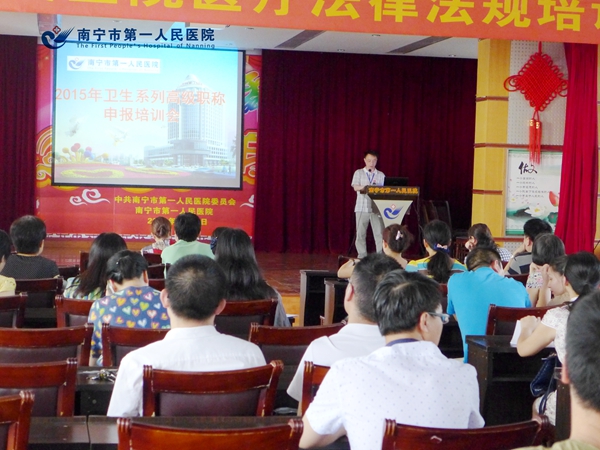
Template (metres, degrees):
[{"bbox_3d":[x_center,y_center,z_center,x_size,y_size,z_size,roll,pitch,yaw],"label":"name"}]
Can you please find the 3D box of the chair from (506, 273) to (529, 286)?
[{"bbox_3d":[1.385,0.797,8.498,0.460,0.950,0.550,1,2,-15],"label":"chair"}]

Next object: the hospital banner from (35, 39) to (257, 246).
[{"bbox_3d":[-2.380,-1.284,19.000,3.440,3.000,0.060,1,2,-11],"label":"hospital banner"}]

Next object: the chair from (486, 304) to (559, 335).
[{"bbox_3d":[1.068,0.863,6.321,0.460,0.950,0.550,1,2,-17],"label":"chair"}]

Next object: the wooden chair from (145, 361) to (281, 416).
[{"bbox_3d":[-0.367,0.901,4.086,0.460,0.950,0.550,1,2,-19],"label":"wooden chair"}]

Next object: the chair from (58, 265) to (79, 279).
[{"bbox_3d":[-1.672,0.692,7.851,0.470,0.920,0.560,1,3,-10],"label":"chair"}]

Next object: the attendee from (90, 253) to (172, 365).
[{"bbox_3d":[-0.753,0.720,5.300,0.450,1.210,0.750,1,2,-10],"label":"attendee"}]

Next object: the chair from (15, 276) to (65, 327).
[{"bbox_3d":[-1.618,0.732,7.059,0.470,0.920,0.560,1,3,-10],"label":"chair"}]

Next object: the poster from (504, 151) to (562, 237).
[{"bbox_3d":[2.536,-0.342,12.900,0.683,0.925,0.040,1,3,-10],"label":"poster"}]

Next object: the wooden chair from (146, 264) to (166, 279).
[{"bbox_3d":[-1.132,0.692,8.175,0.470,0.920,0.560,1,3,-10],"label":"wooden chair"}]

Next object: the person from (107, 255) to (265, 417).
[{"bbox_3d":[-0.400,0.732,4.200,0.530,1.280,0.800,1,2,-10],"label":"person"}]

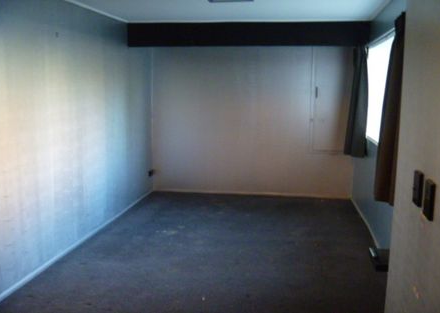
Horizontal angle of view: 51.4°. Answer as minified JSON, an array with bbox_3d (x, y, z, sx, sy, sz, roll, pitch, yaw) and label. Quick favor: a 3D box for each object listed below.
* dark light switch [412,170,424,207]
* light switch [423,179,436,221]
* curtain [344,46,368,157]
[{"bbox_3d":[0.693,0.112,1.598,0.012,0.116,0.074,2,9,9],"label":"dark light switch"},{"bbox_3d":[0.711,0.143,1.549,0.013,0.116,0.078,2,9,9],"label":"light switch"},{"bbox_3d":[1.647,-0.656,5.473,0.220,1.305,0.370,2,9,9],"label":"curtain"}]

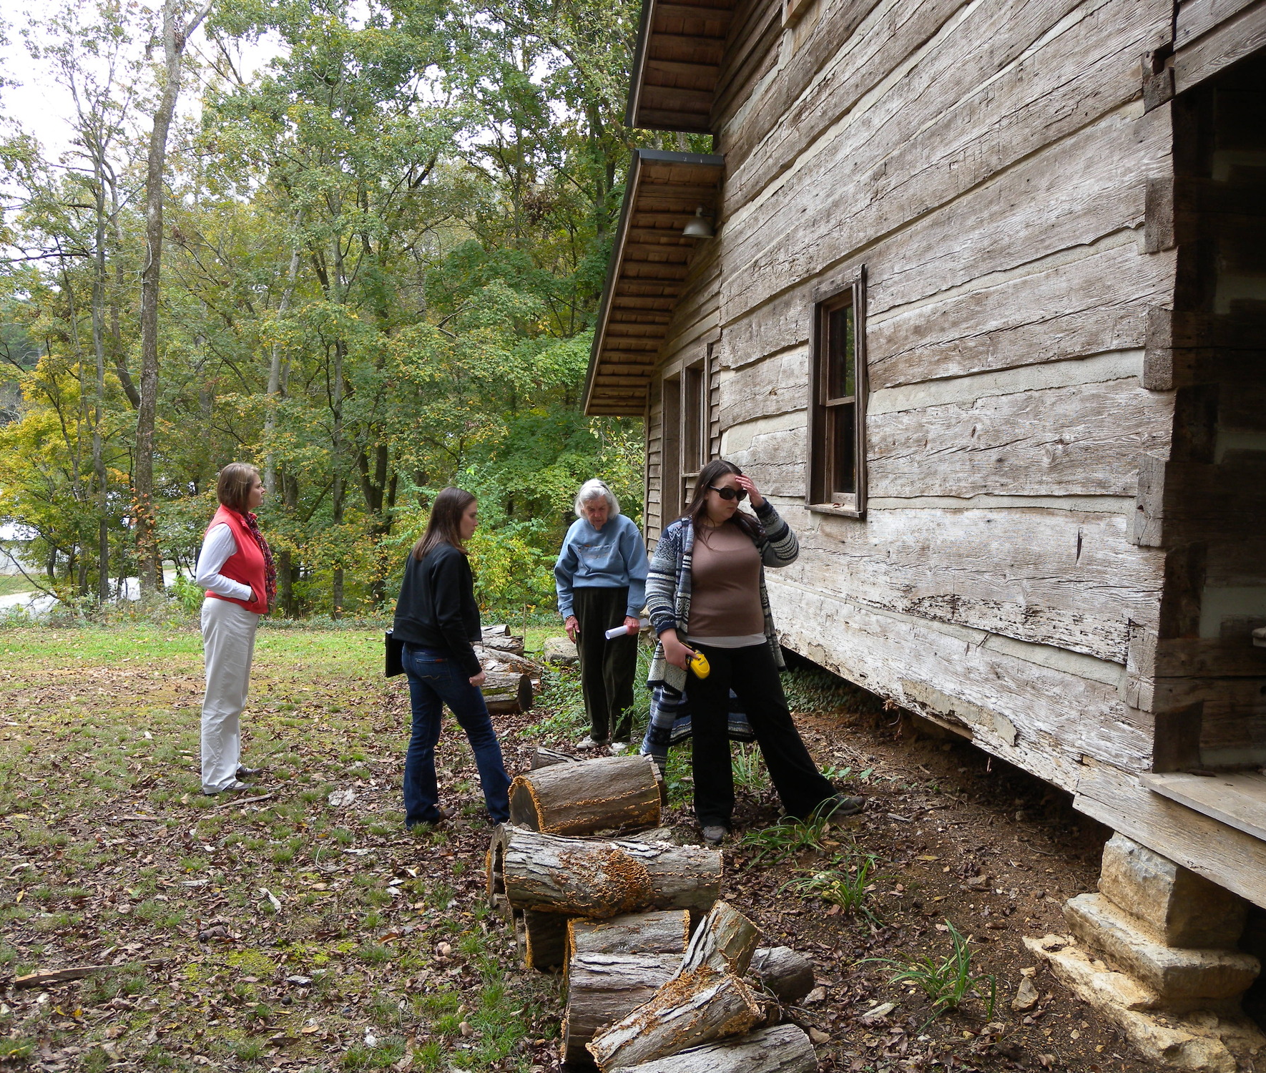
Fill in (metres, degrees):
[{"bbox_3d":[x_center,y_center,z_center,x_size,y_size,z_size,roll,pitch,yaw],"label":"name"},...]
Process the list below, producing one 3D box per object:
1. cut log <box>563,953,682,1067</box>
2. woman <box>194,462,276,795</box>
[{"bbox_3d":[0.010,1.308,3.229,0.410,0.300,0.300,0,4,-4],"label":"cut log"},{"bbox_3d":[-1.973,0.455,5.746,0.400,1.650,0.480,-1,4,-12],"label":"woman"}]

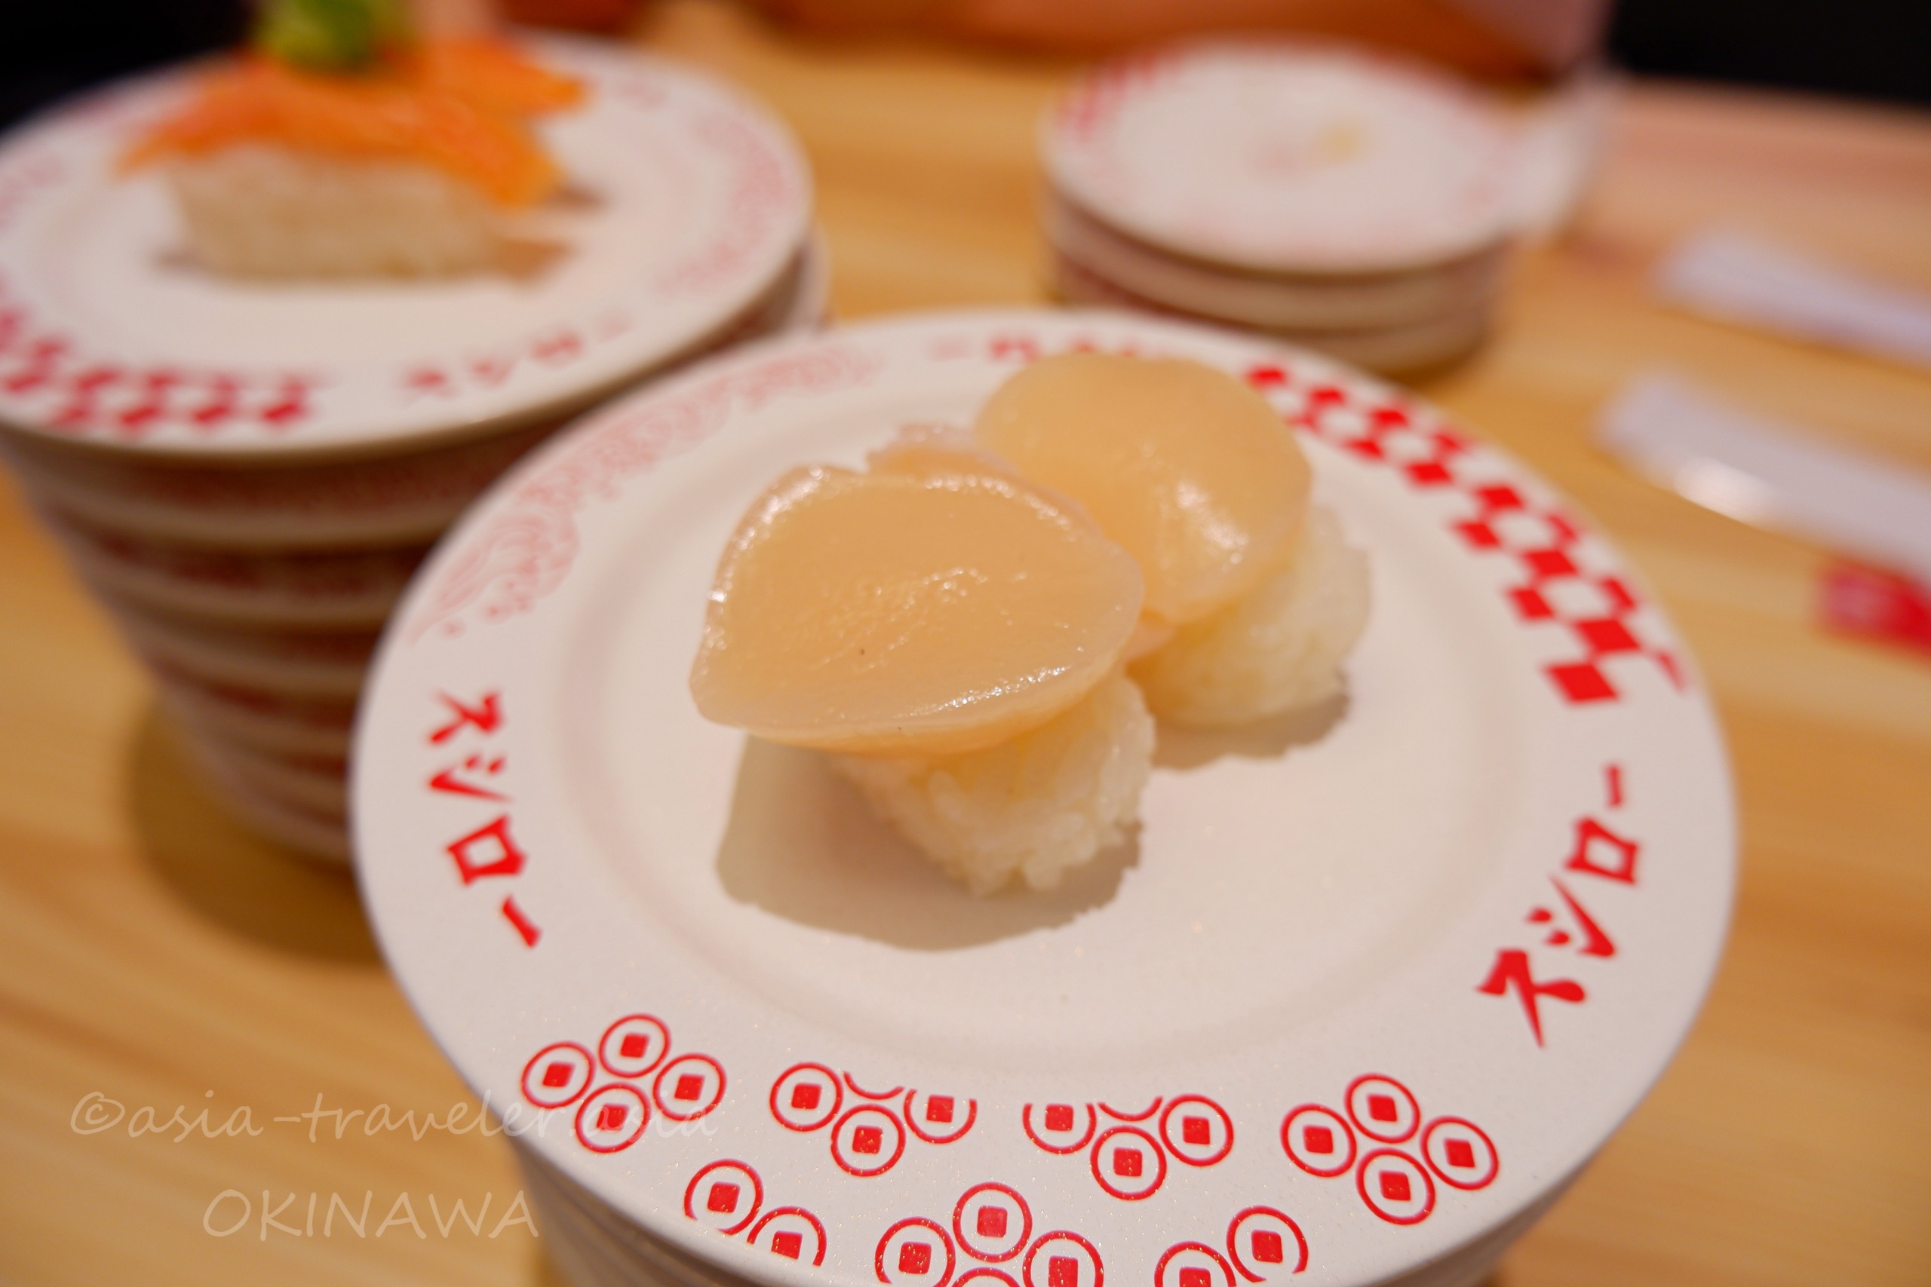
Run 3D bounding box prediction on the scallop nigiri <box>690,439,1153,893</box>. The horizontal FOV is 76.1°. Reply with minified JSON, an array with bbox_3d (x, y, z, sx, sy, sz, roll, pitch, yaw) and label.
[{"bbox_3d":[-0.006,-0.002,0.130,0.043,0.027,0.048,-10,44,-10],"label":"scallop nigiri"}]

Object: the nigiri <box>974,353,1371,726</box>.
[{"bbox_3d":[0.021,-0.016,0.143,0.041,0.028,0.047,-6,44,-6],"label":"nigiri"}]

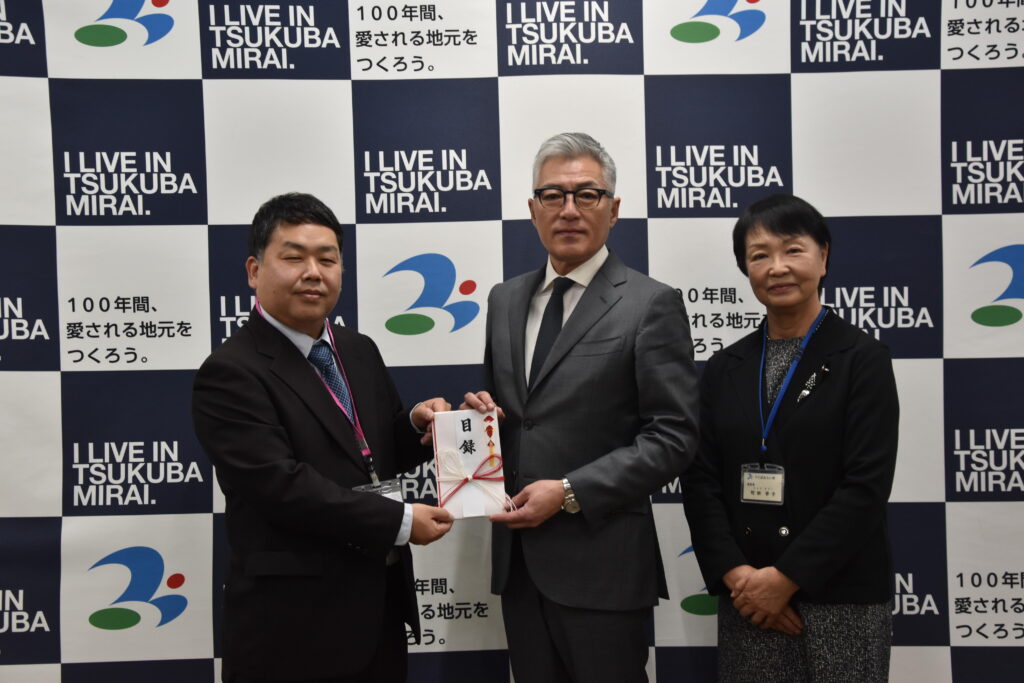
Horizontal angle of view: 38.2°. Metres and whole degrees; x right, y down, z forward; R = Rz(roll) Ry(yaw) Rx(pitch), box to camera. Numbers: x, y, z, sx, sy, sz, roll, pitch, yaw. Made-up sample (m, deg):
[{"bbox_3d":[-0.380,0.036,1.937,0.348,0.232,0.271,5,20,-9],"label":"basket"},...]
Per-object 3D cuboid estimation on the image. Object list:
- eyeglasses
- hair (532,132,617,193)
[{"bbox_3d":[0.121,-0.277,2.905,0.143,0.045,0.145,-1,2,9],"label":"eyeglasses"},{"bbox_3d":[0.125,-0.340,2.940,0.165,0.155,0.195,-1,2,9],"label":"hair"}]

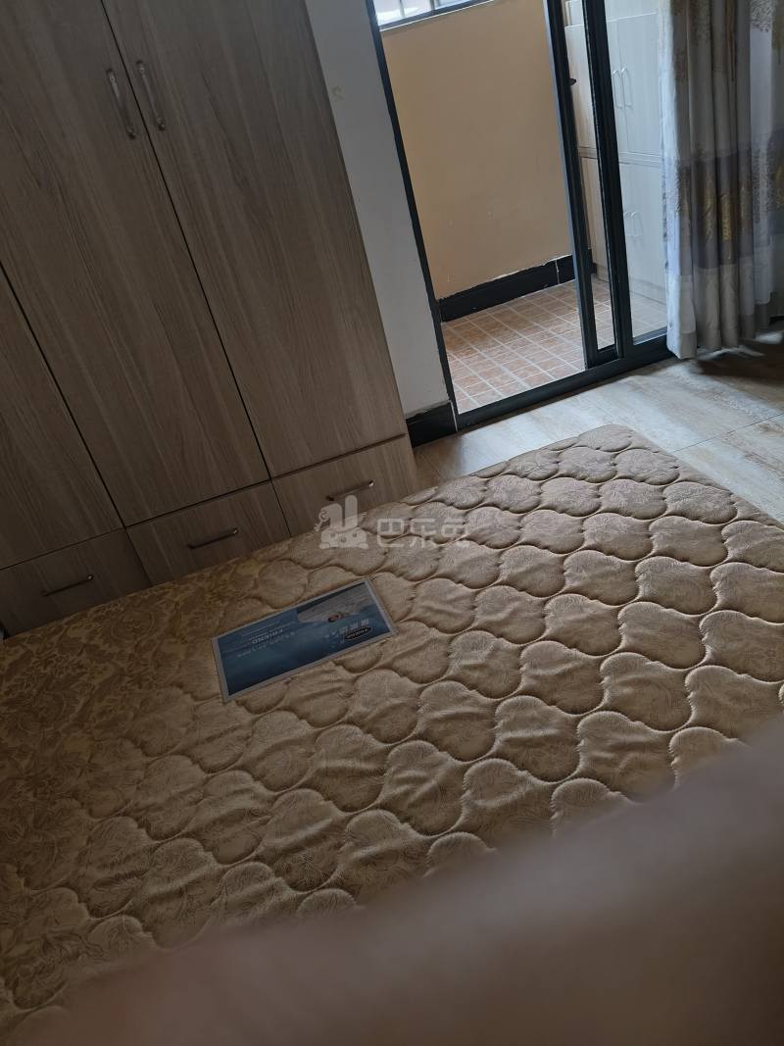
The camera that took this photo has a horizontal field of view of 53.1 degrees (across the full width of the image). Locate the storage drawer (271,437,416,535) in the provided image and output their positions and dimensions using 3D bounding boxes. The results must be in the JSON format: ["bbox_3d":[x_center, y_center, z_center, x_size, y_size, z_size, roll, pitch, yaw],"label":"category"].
[{"bbox_3d":[-0.161,-0.168,2.155,0.350,0.205,0.440,-19,31,-7],"label":"storage drawer"}]

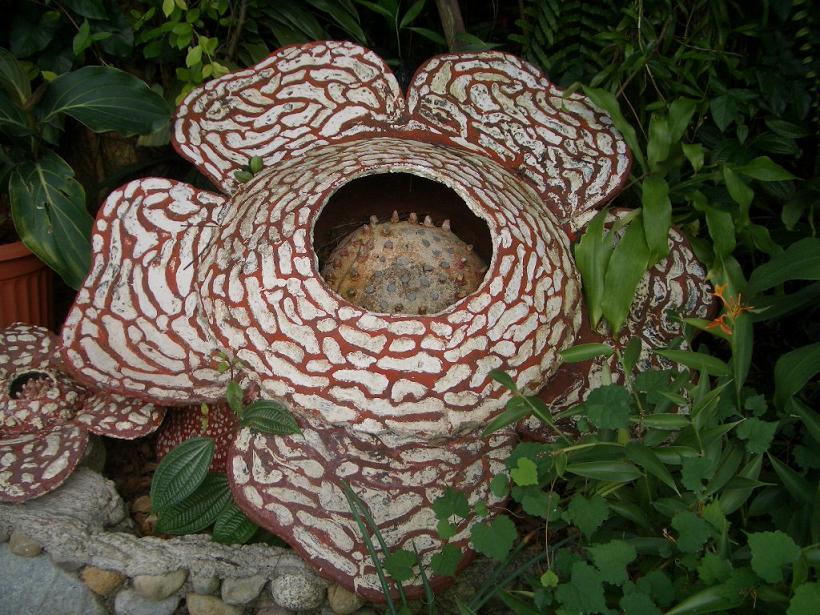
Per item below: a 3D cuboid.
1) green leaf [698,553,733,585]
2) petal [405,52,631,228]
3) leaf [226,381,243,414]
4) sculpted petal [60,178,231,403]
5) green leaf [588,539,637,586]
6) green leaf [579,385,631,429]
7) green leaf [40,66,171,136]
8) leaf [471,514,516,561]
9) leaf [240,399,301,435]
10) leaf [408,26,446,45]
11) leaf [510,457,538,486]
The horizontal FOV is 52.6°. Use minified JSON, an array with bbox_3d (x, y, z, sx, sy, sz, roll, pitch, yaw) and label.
[{"bbox_3d":[0.450,0.384,1.220,0.048,0.012,0.047,-10,50,7],"label":"green leaf"},{"bbox_3d":[0.226,-0.352,1.746,0.476,0.097,0.417,3,65,1],"label":"petal"},{"bbox_3d":[-0.313,0.163,1.502,0.028,0.010,0.063,-15,74,-15],"label":"leaf"},{"bbox_3d":[-0.491,-0.032,1.552,0.318,0.097,0.455,-4,60,-7],"label":"sculpted petal"},{"bbox_3d":[0.298,0.375,1.220,0.070,0.016,0.071,-7,51,5],"label":"green leaf"},{"bbox_3d":[0.318,0.162,1.340,0.079,0.018,0.081,1,60,11],"label":"green leaf"},{"bbox_3d":[-0.679,-0.460,1.850,0.275,0.044,0.163,-1,69,-15],"label":"green leaf"},{"bbox_3d":[0.144,0.396,1.402,0.071,0.014,0.076,-22,54,-13],"label":"leaf"},{"bbox_3d":[-0.229,0.179,1.360,0.107,0.012,0.054,20,57,6],"label":"leaf"},{"bbox_3d":[0.040,-0.656,2.000,0.111,0.011,0.038,27,70,12],"label":"leaf"},{"bbox_3d":[0.199,0.286,1.422,0.053,0.010,0.054,-38,60,-20],"label":"leaf"}]

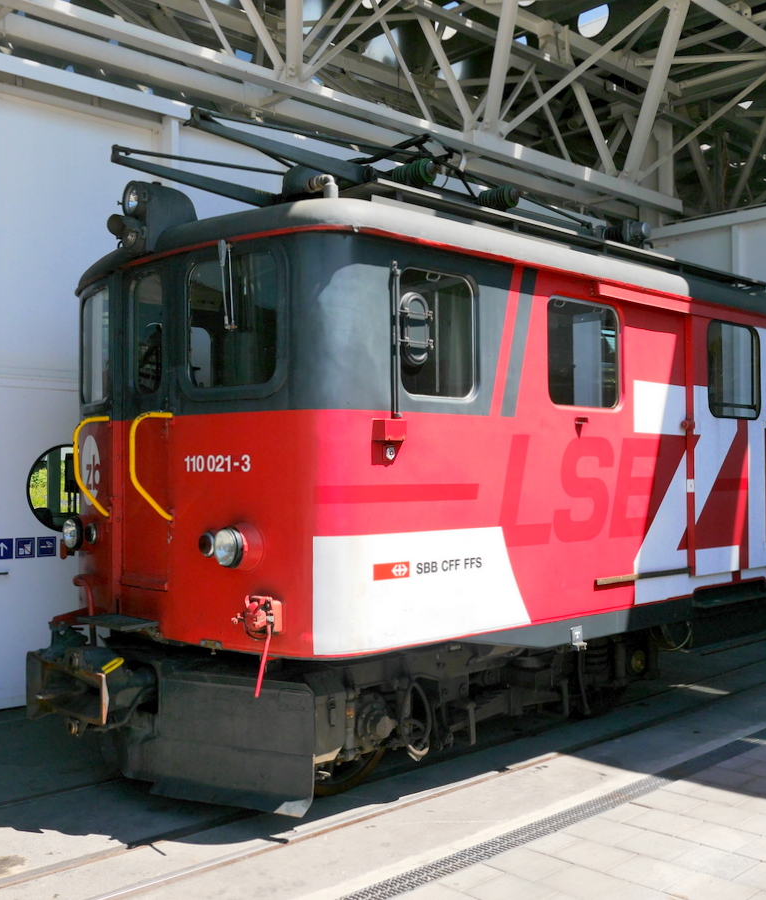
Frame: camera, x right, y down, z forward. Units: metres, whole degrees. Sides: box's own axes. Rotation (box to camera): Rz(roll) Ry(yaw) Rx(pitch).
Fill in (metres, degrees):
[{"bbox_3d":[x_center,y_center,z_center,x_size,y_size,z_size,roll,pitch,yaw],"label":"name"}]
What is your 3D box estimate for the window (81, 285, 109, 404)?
[{"bbox_3d":[-1.647,-0.579,5.910,0.050,0.625,0.575,0,-1,-32],"label":"window"}]

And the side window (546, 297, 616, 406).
[{"bbox_3d":[1.131,-0.531,5.856,0.664,0.593,0.060,1,-1,-43],"label":"side window"}]

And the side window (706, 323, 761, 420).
[{"bbox_3d":[2.381,-0.535,7.040,0.719,0.641,0.060,1,-1,-43],"label":"side window"}]

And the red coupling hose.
[{"bbox_3d":[-0.592,0.892,4.773,0.160,0.455,0.200,1,-1,-43],"label":"red coupling hose"}]

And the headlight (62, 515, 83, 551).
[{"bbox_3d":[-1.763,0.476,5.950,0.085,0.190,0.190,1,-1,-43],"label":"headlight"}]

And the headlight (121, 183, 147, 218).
[{"bbox_3d":[-1.272,-1.306,5.412,0.090,0.185,0.185,1,-1,-43],"label":"headlight"}]

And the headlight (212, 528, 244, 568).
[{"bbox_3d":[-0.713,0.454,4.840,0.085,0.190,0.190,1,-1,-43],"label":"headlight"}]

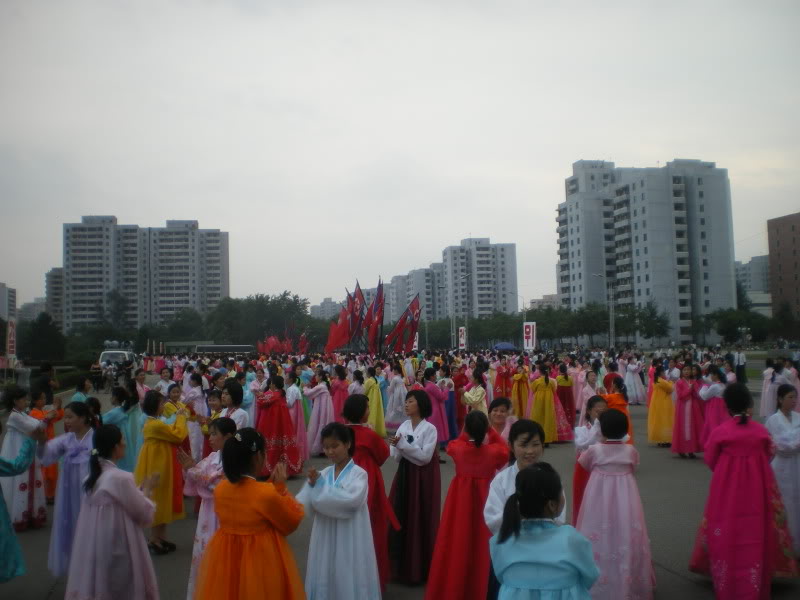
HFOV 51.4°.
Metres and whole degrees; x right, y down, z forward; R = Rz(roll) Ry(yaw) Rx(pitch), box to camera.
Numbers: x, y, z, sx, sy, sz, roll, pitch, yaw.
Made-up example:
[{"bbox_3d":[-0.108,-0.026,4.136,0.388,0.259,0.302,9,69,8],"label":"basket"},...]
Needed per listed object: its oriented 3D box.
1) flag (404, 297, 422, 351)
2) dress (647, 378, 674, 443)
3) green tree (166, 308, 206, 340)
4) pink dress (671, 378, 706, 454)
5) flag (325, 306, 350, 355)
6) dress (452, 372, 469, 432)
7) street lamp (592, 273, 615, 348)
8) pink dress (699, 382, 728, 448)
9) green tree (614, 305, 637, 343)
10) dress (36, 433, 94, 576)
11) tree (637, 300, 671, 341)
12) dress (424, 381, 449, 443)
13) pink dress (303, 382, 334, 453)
[{"bbox_3d":[0.730,1.306,45.000,1.100,3.050,0.700,0,-3,-18],"label":"flag"},{"bbox_3d":[4.957,2.108,15.800,0.500,1.250,0.540,0,-4,-18],"label":"dress"},{"bbox_3d":[-42.539,6.947,165.000,8.500,10.500,8.000,-1,-3,0],"label":"green tree"},{"bbox_3d":[4.959,2.009,14.350,0.560,1.300,0.500,-2,-4,9],"label":"pink dress"},{"bbox_3d":[-3.005,1.466,40.000,1.250,2.300,0.600,-1,-3,0],"label":"flag"},{"bbox_3d":[1.382,2.386,19.000,0.560,1.310,0.520,-2,-3,18],"label":"dress"},{"bbox_3d":[25.682,2.054,105.000,2.800,10.700,0.500,-1,-3,-9],"label":"street lamp"},{"bbox_3d":[5.764,2.110,15.200,0.620,1.260,0.620,-3,-4,18],"label":"pink dress"},{"bbox_3d":[29.401,4.089,108.000,3.800,7.000,3.800,-2,-3,0],"label":"green tree"},{"bbox_3d":[-2.907,1.825,7.500,0.620,1.310,0.560,-2,-4,21],"label":"dress"},{"bbox_3d":[35.039,3.822,115.000,4.800,7.900,4.800,-1,-3,0],"label":"tree"},{"bbox_3d":[0.741,2.265,16.900,0.520,1.270,0.550,0,-4,-18],"label":"dress"},{"bbox_3d":[-1.462,2.188,15.300,0.580,1.340,0.580,-2,-3,3],"label":"pink dress"}]

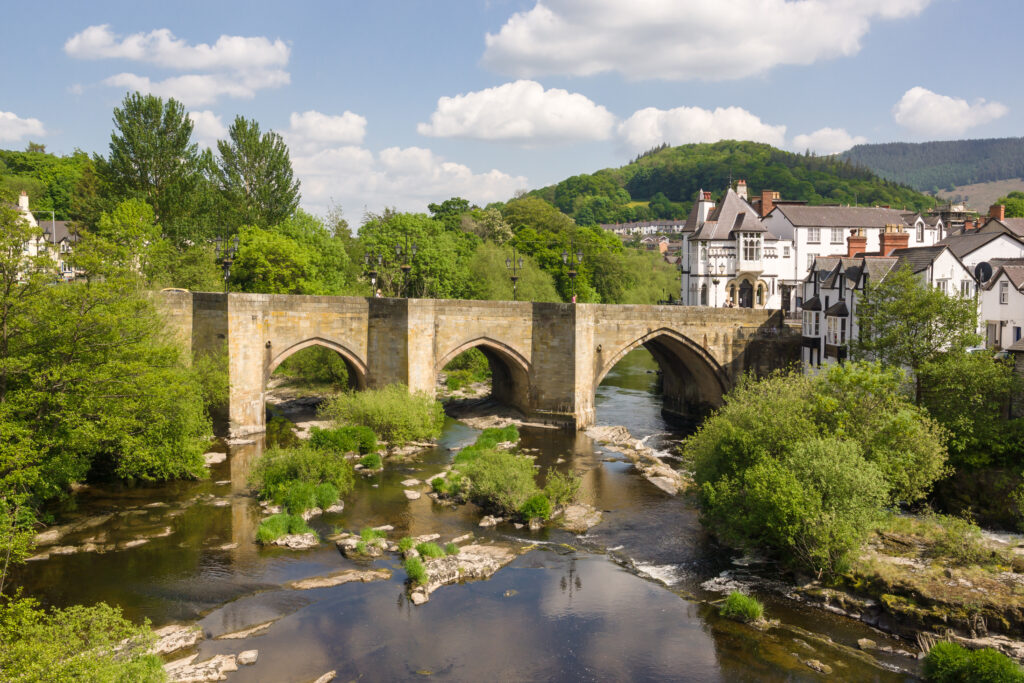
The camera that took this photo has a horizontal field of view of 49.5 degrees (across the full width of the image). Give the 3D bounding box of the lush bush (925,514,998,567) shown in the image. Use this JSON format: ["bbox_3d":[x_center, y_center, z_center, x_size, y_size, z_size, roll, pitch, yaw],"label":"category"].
[{"bbox_3d":[12.209,5.244,30.000,1.900,0.950,1.700,0,2,0],"label":"lush bush"}]

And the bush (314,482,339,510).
[{"bbox_3d":[-6.688,5.589,40.000,0.880,0.900,0.850,0,2,0],"label":"bush"}]

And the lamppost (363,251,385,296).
[{"bbox_3d":[-9.675,-4.261,77.500,1.350,4.600,0.700,-1,3,-15],"label":"lamppost"}]

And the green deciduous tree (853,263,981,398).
[{"bbox_3d":[17.501,-0.178,48.000,5.400,6.500,5.000,0,2,0],"label":"green deciduous tree"}]

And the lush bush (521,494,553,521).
[{"bbox_3d":[0.846,5.696,38.300,1.100,0.950,1.000,0,2,0],"label":"lush bush"}]

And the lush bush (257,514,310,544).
[{"bbox_3d":[-7.300,6.001,35.600,1.750,0.850,1.200,0,2,0],"label":"lush bush"}]

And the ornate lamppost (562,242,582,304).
[{"bbox_3d":[3.654,-3.614,67.000,1.050,4.700,0.450,0,2,-12],"label":"ornate lamppost"}]

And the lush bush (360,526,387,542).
[{"bbox_3d":[-4.133,5.755,33.104,0.780,0.400,0.600,0,2,0],"label":"lush bush"}]

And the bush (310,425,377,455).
[{"bbox_3d":[-8.039,4.590,52.927,3.150,1.350,2.200,0,2,0],"label":"bush"}]

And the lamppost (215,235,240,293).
[{"bbox_3d":[-15.888,-3.912,62.000,1.400,4.600,0.700,-1,3,-15],"label":"lamppost"}]

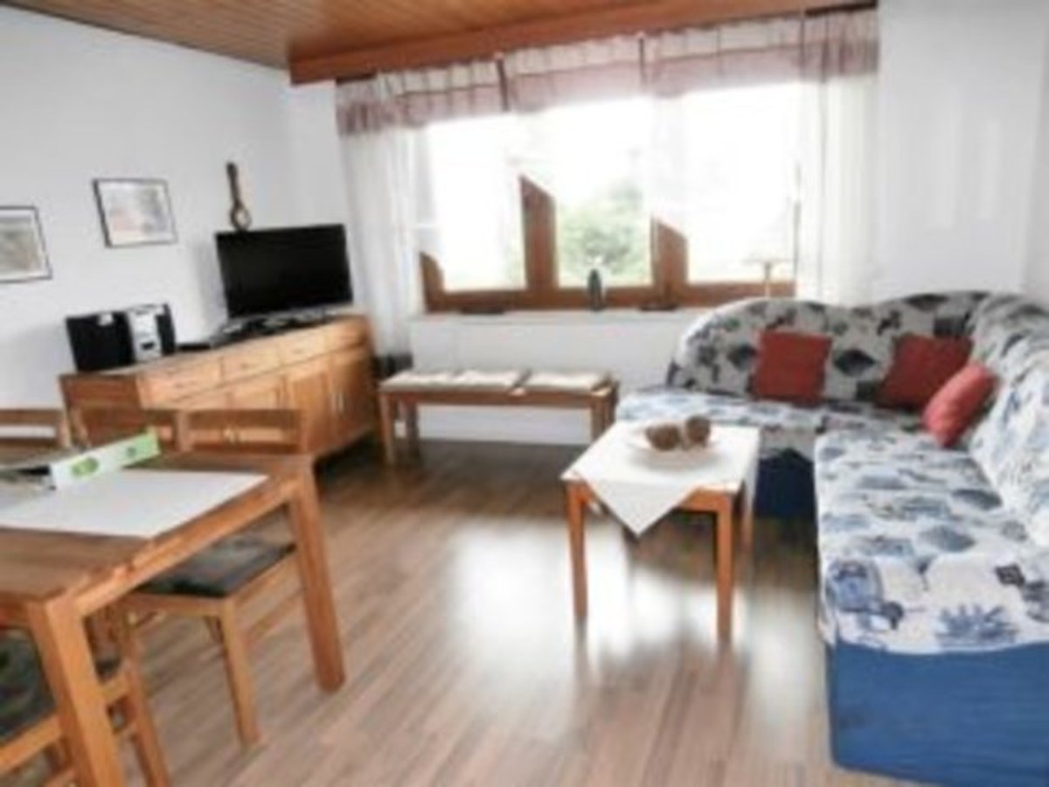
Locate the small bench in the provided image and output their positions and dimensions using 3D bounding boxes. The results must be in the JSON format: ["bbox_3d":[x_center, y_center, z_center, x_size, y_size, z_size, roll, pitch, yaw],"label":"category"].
[{"bbox_3d":[-0.132,0.162,4.300,1.370,0.475,0.390,1,15,18],"label":"small bench"}]

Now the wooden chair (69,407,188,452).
[{"bbox_3d":[-1.403,0.518,2.366,0.470,0.860,0.490,1,15,17],"label":"wooden chair"}]

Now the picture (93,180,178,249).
[{"bbox_3d":[-2.019,-0.946,3.808,0.025,0.325,0.435,2,15,22],"label":"picture"}]

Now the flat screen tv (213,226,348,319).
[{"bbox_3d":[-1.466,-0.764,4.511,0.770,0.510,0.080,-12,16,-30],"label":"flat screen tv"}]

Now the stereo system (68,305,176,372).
[{"bbox_3d":[-2.012,-0.286,3.662,0.190,0.265,0.470,2,15,22],"label":"stereo system"}]

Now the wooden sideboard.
[{"bbox_3d":[-1.620,0.081,4.303,0.450,0.800,1.850,2,15,22],"label":"wooden sideboard"}]

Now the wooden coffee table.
[{"bbox_3d":[0.539,0.472,2.711,0.580,0.560,0.670,2,15,20],"label":"wooden coffee table"}]

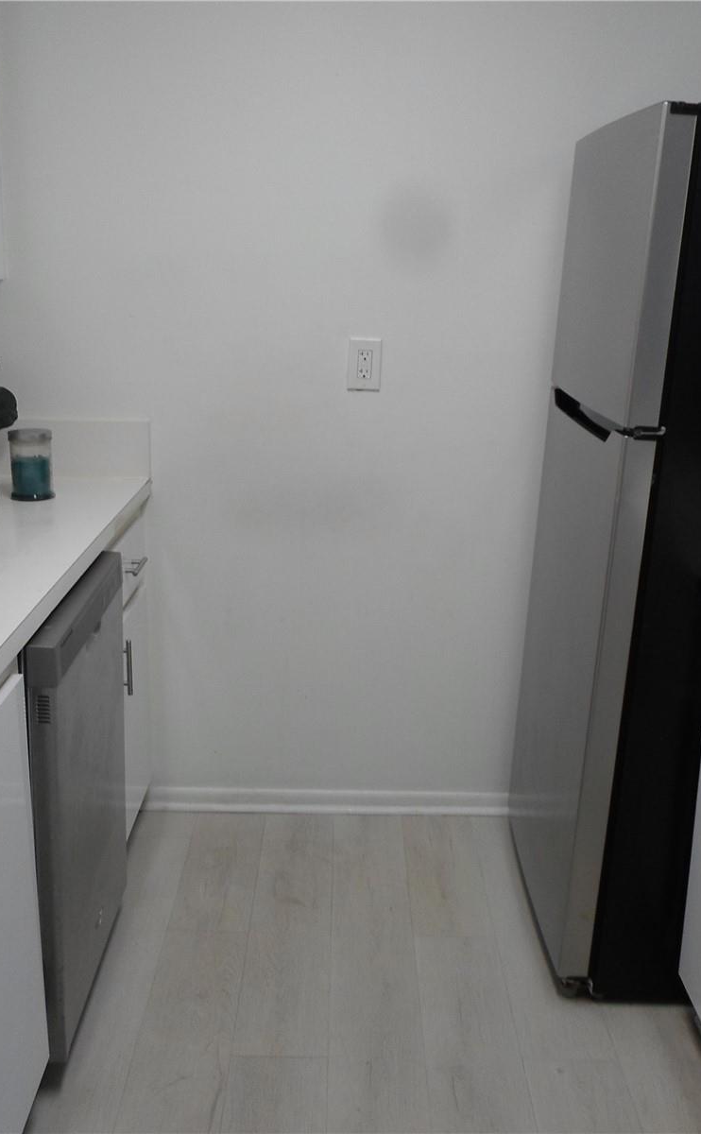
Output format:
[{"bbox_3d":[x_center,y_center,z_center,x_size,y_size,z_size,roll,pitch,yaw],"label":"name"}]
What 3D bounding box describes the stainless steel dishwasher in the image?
[{"bbox_3d":[-0.788,0.431,2.107,0.610,0.819,0.575,1,16,-1],"label":"stainless steel dishwasher"}]

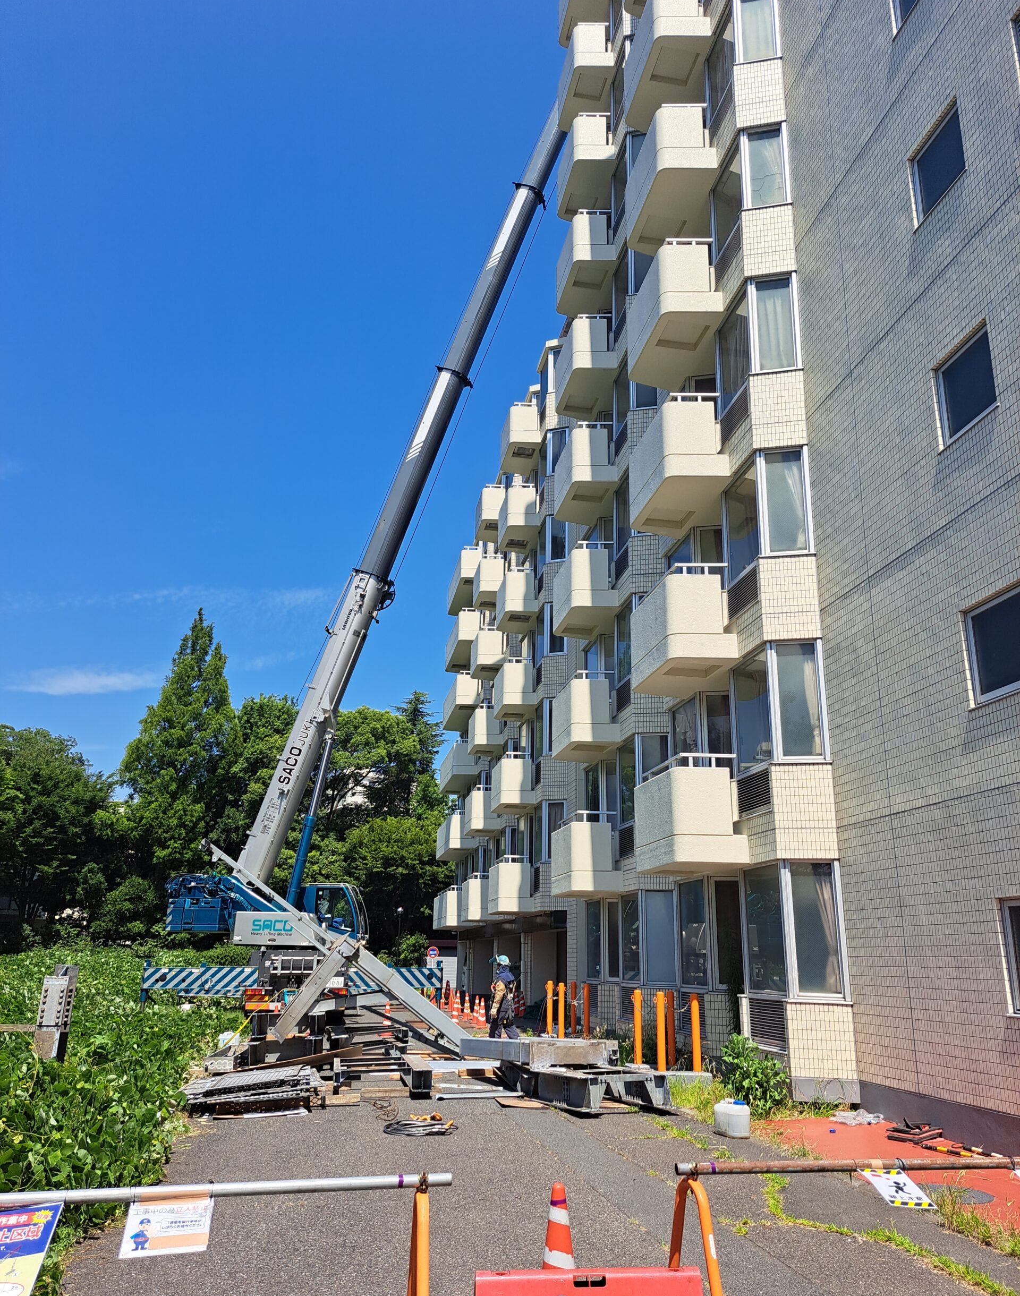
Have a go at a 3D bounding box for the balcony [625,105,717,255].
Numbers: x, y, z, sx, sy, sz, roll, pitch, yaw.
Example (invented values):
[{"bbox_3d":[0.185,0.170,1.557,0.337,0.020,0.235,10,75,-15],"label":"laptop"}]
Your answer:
[{"bbox_3d":[2.772,-8.165,16.474,0.989,1.387,2.193,4,-18,-9],"label":"balcony"}]

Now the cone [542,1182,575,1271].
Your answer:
[{"bbox_3d":[0.205,2.691,4.057,0.380,0.700,0.380,1,-18,0],"label":"cone"}]

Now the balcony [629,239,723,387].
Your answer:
[{"bbox_3d":[2.759,-5.632,15.995,1.000,1.400,2.300,4,-17,-9],"label":"balcony"}]

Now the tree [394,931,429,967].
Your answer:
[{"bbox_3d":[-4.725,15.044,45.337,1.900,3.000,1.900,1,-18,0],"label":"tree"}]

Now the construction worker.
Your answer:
[{"bbox_3d":[-0.098,5.232,13.400,0.550,1.660,0.520,1,-17,0],"label":"construction worker"}]

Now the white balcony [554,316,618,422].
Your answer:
[{"bbox_3d":[1.932,-7.108,24.083,0.991,1.568,2.364,5,-18,-10],"label":"white balcony"}]

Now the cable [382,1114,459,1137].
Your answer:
[{"bbox_3d":[-0.838,4.406,8.700,0.720,0.100,0.750,1,-17,0],"label":"cable"}]

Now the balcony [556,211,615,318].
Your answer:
[{"bbox_3d":[1.849,-9.314,22.866,1.000,1.400,2.300,4,-17,-9],"label":"balcony"}]

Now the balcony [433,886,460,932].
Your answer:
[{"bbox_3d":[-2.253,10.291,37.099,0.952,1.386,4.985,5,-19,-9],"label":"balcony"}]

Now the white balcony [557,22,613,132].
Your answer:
[{"bbox_3d":[1.986,-14.704,24.478,1.000,1.400,2.300,4,-17,-9],"label":"white balcony"}]

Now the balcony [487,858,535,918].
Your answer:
[{"bbox_3d":[0.028,7.288,28.440,0.991,1.568,2.364,5,-18,-10],"label":"balcony"}]

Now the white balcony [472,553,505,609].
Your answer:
[{"bbox_3d":[-0.705,-2.397,34.516,0.989,1.387,2.091,4,-18,-9],"label":"white balcony"}]

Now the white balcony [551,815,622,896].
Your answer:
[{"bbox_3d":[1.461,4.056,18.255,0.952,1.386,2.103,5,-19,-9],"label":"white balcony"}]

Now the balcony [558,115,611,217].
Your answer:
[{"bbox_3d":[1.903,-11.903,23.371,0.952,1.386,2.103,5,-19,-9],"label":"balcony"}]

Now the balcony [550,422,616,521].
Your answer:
[{"bbox_3d":[1.776,-4.233,23.127,0.991,1.568,2.364,5,-18,-10],"label":"balcony"}]

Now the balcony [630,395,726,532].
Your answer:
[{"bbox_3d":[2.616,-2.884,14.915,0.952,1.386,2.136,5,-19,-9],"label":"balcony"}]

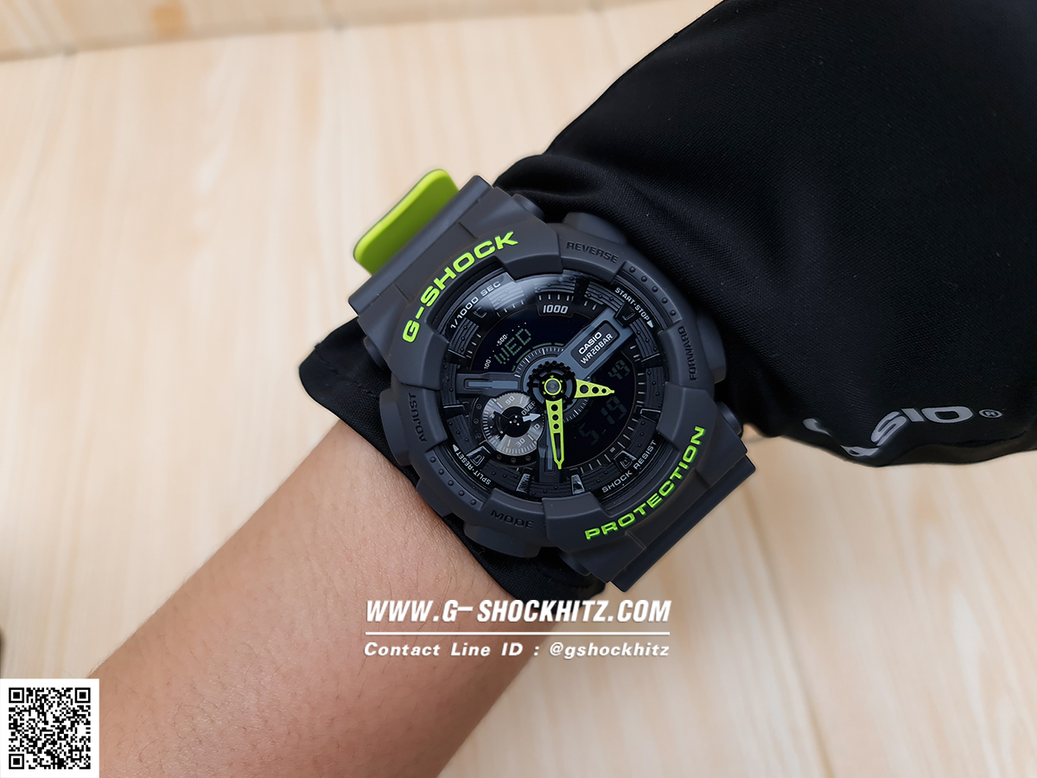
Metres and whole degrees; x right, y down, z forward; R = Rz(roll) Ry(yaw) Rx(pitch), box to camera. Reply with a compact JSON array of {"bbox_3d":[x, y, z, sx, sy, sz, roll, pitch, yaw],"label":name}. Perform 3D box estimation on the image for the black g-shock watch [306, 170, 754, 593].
[{"bbox_3d":[0.004,-0.003,0.141,0.051,0.061,0.077,-43,89,1],"label":"black g-shock watch"}]

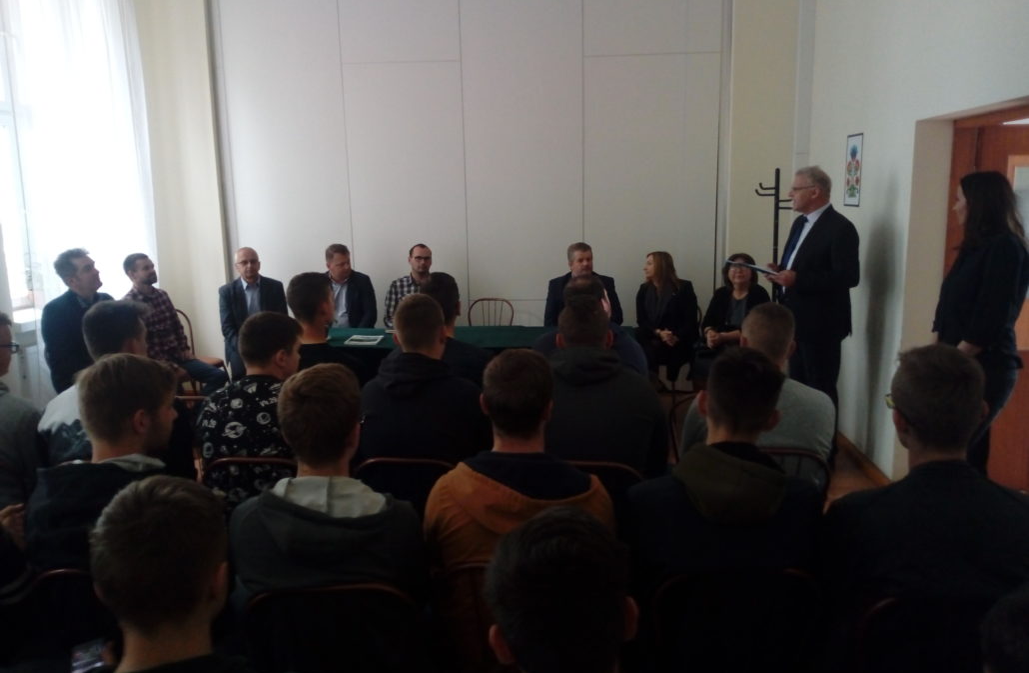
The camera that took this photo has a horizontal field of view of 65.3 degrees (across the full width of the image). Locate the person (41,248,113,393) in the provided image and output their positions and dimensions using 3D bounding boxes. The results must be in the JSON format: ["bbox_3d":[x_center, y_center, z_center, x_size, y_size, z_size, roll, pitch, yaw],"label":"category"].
[{"bbox_3d":[-2.358,0.198,4.700,0.800,1.390,0.540,6,12,33],"label":"person"}]

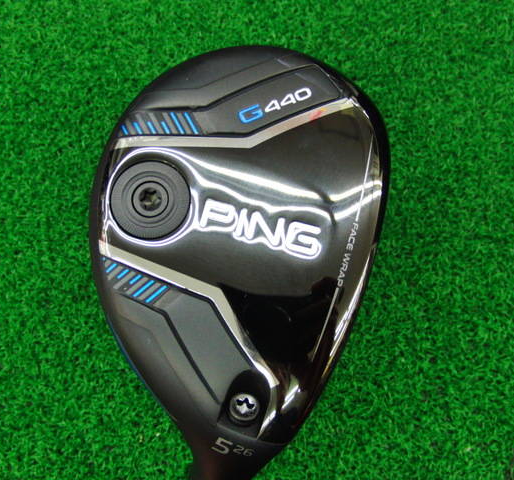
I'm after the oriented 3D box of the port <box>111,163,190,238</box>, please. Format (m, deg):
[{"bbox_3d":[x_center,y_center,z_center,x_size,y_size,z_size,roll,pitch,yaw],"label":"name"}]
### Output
[{"bbox_3d":[-0.024,-0.009,0.157,0.018,0.005,0.018,0,80,-1],"label":"port"}]

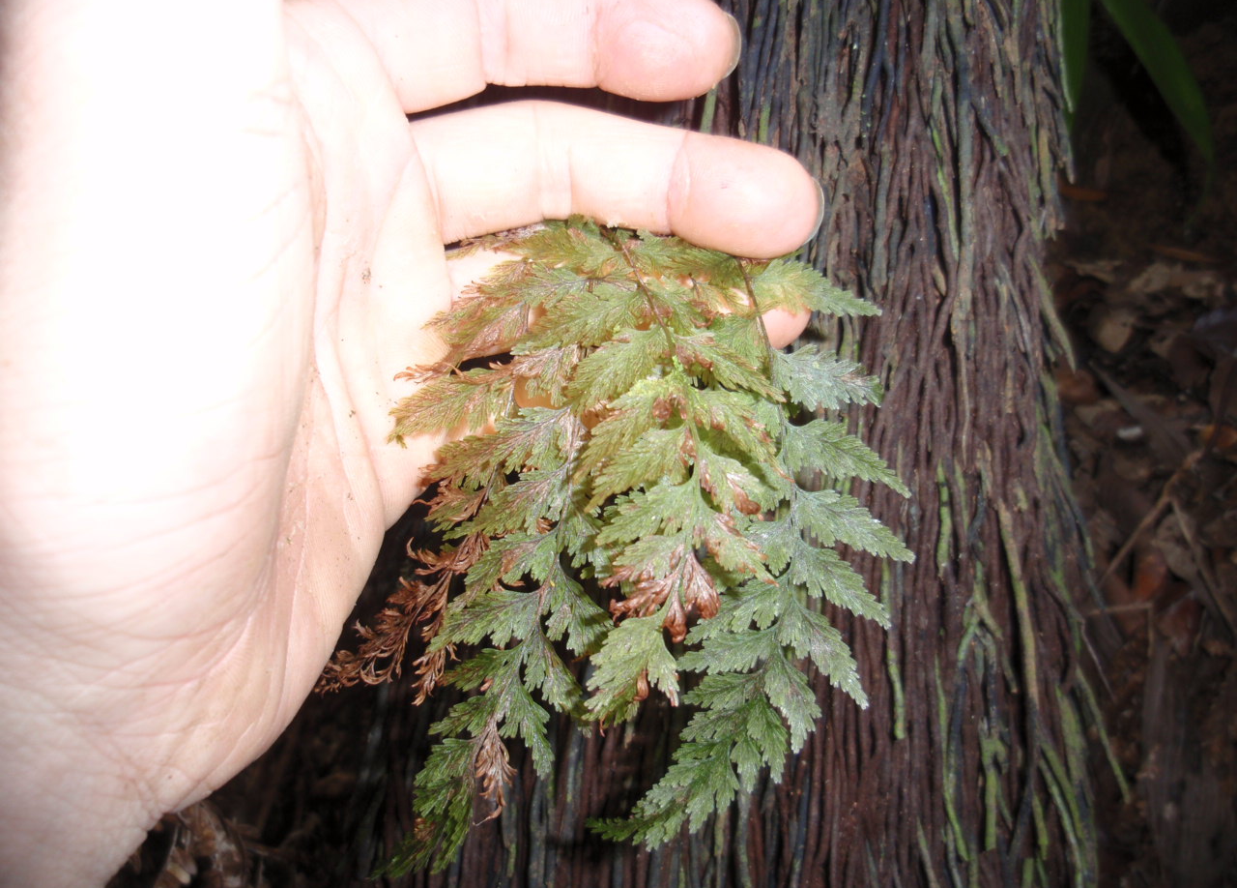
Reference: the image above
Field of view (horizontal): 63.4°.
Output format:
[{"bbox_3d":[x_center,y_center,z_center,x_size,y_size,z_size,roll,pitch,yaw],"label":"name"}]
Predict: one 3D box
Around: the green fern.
[{"bbox_3d":[0.000,0.022,0.186,0.108,0.125,0.045,0,20,0],"label":"green fern"}]

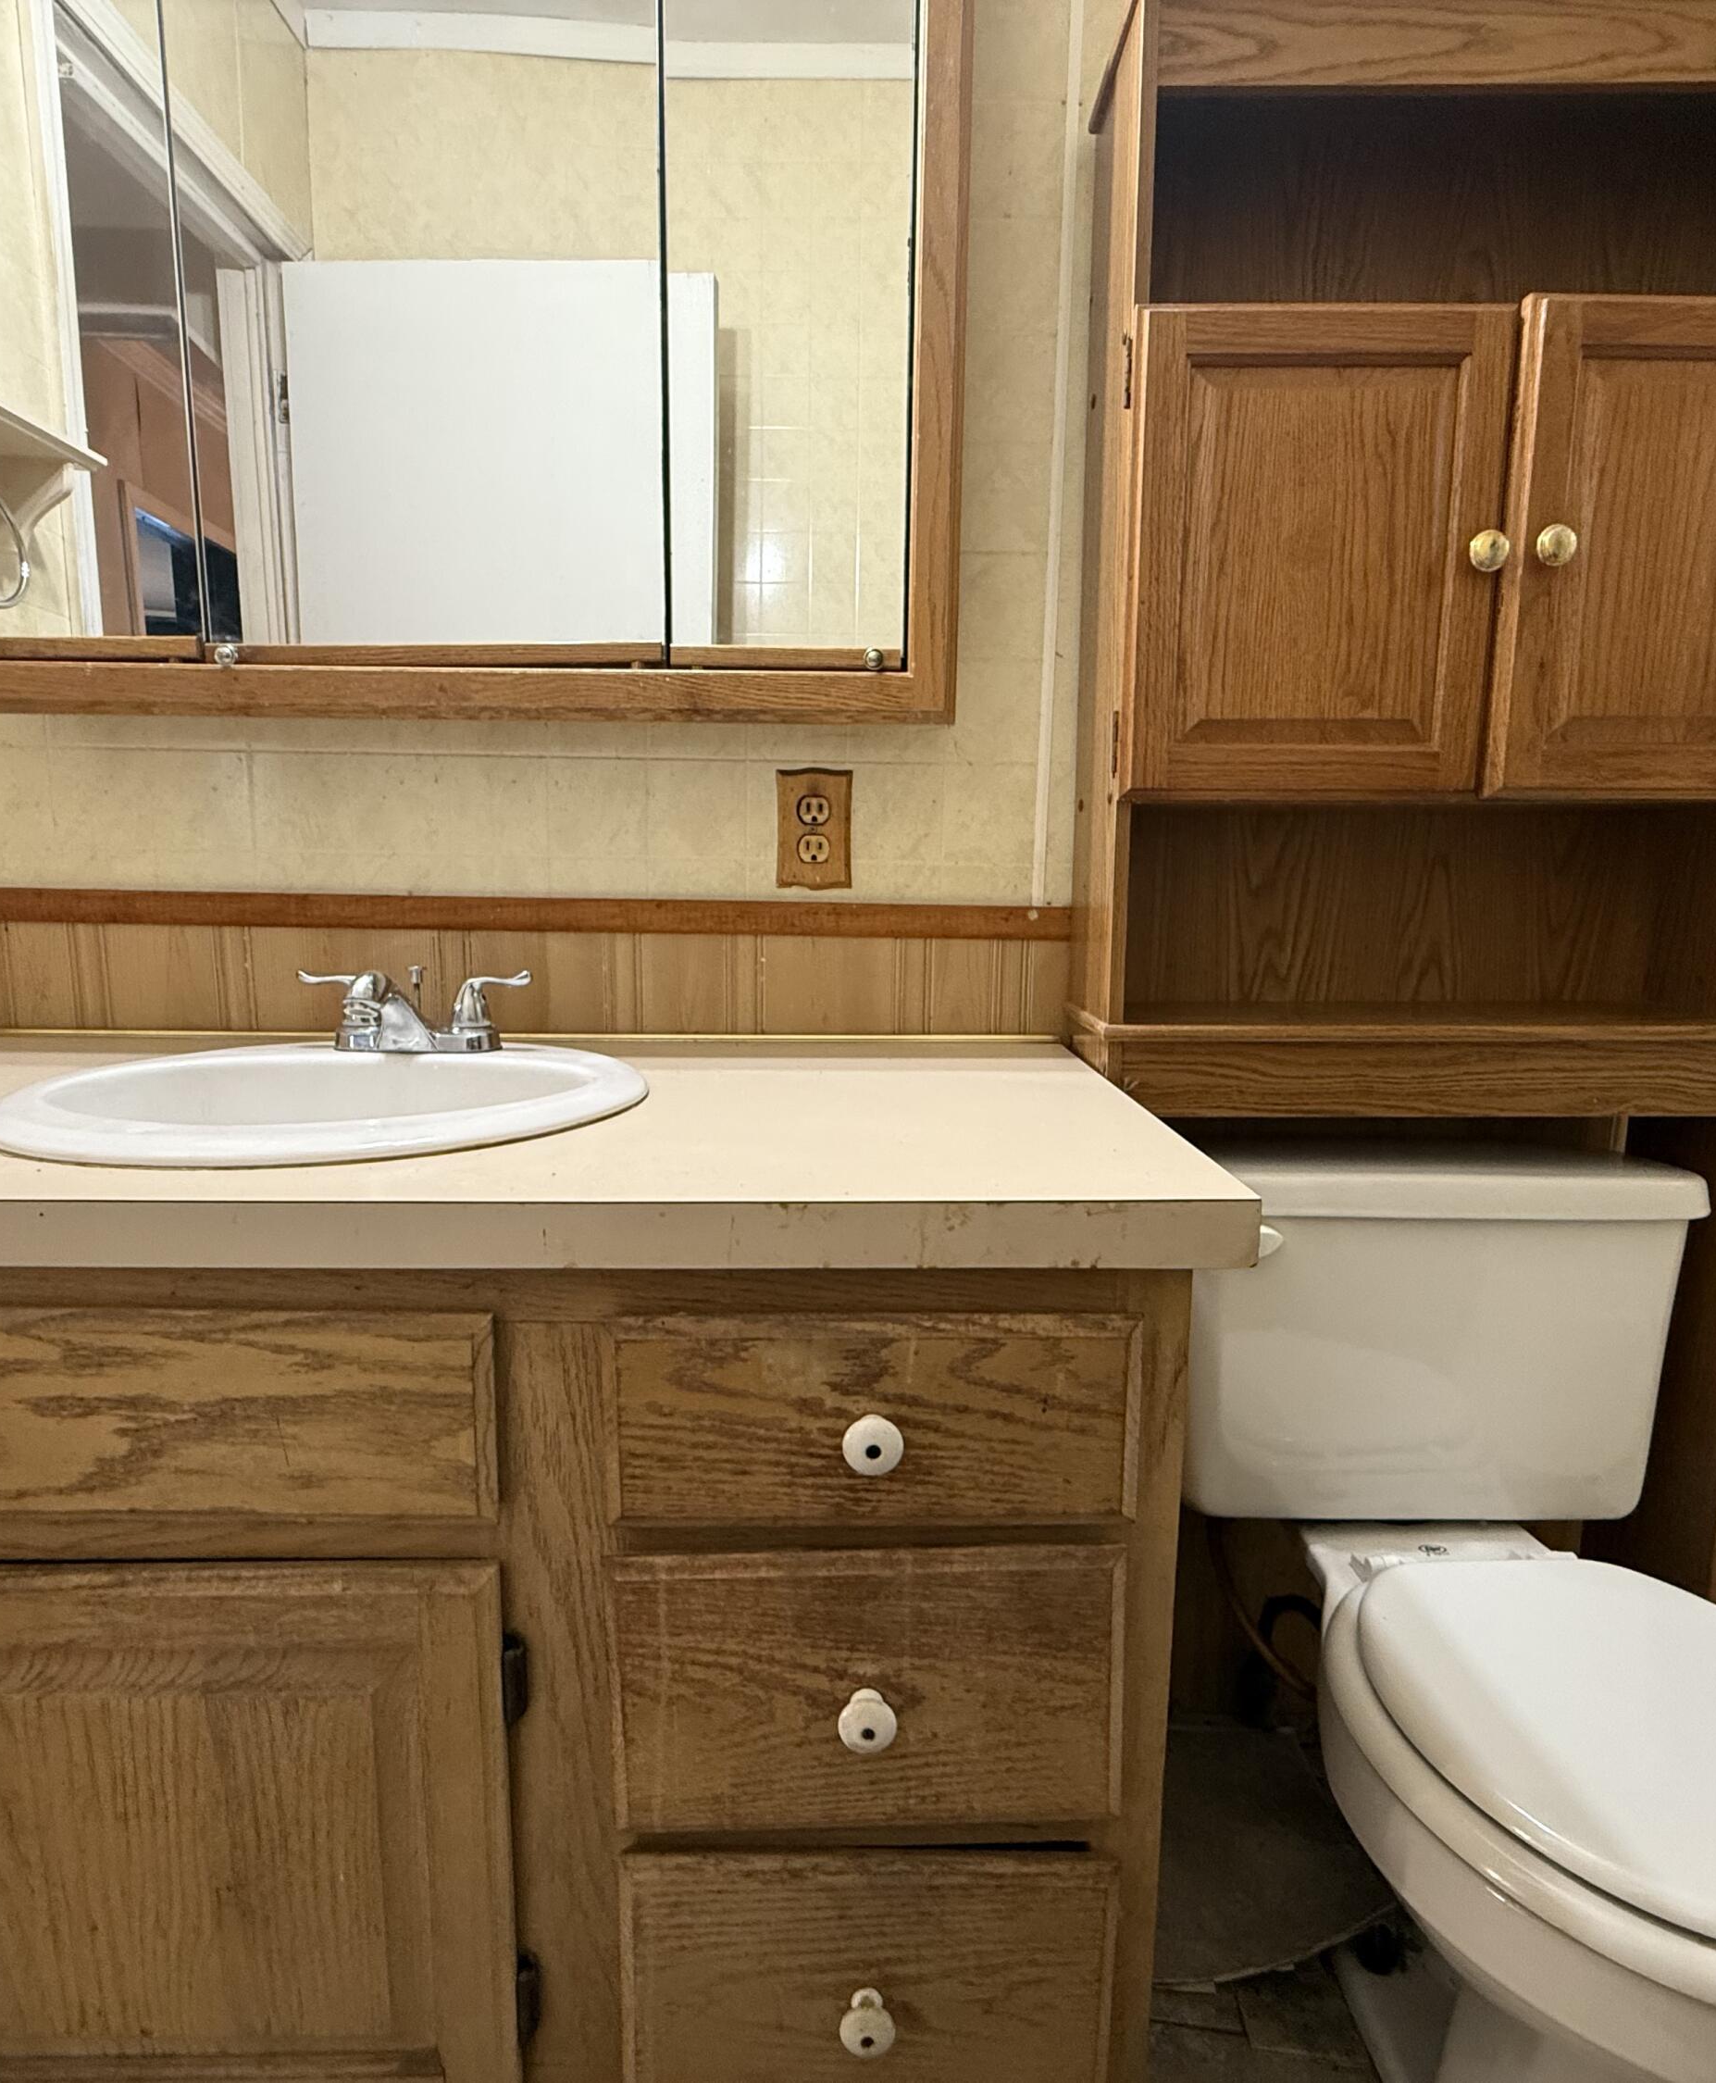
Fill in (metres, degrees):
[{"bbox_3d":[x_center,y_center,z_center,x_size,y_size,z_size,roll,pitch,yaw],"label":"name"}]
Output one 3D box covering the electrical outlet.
[{"bbox_3d":[-0.043,-0.216,1.148,0.076,0.121,0.012,1,9,0],"label":"electrical outlet"}]

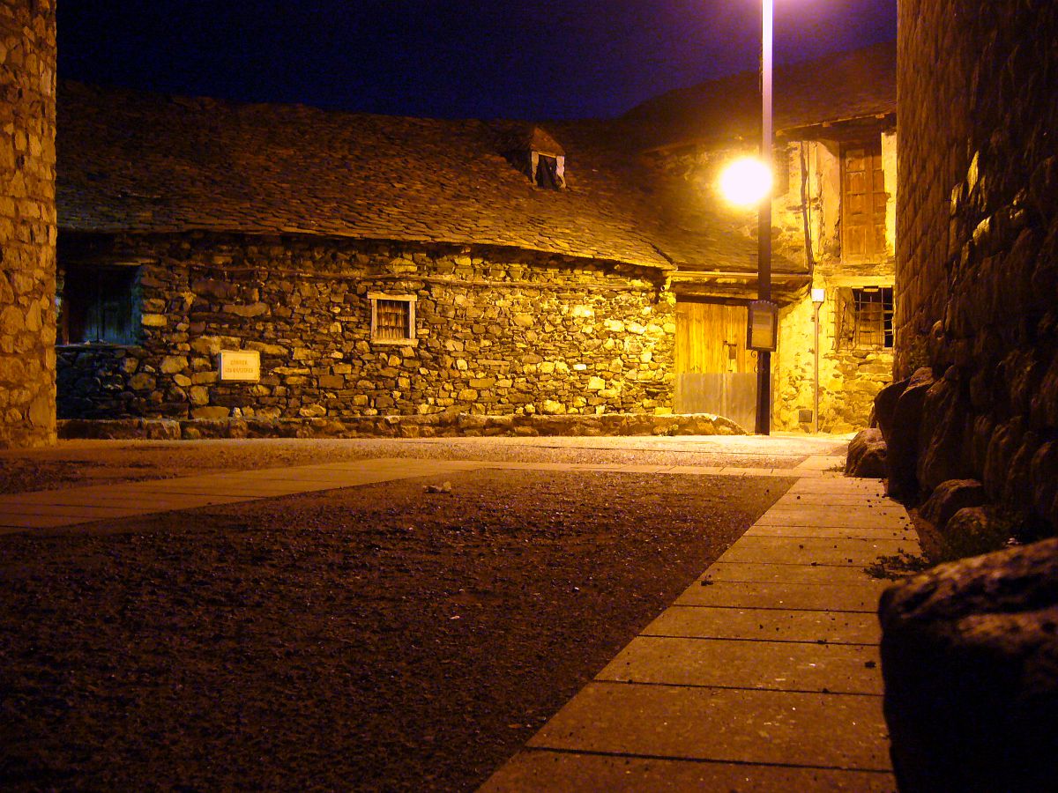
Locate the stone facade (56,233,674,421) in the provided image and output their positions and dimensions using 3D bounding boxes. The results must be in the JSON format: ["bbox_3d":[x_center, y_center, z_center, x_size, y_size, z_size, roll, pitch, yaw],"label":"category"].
[{"bbox_3d":[-2.000,-0.840,14.600,8.800,2.300,0.600,0,0,-21],"label":"stone facade"}]

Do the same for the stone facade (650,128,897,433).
[{"bbox_3d":[3.850,-1.800,16.900,4.000,4.700,0.900,0,0,7],"label":"stone facade"}]

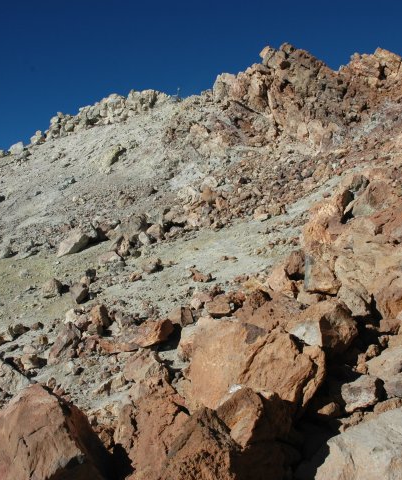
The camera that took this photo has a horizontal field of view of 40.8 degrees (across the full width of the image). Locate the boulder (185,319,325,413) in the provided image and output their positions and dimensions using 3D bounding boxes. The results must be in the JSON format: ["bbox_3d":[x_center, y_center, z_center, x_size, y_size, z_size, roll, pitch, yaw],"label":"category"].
[{"bbox_3d":[0.335,0.790,3.300,0.830,0.580,0.650,0,-7,0],"label":"boulder"}]

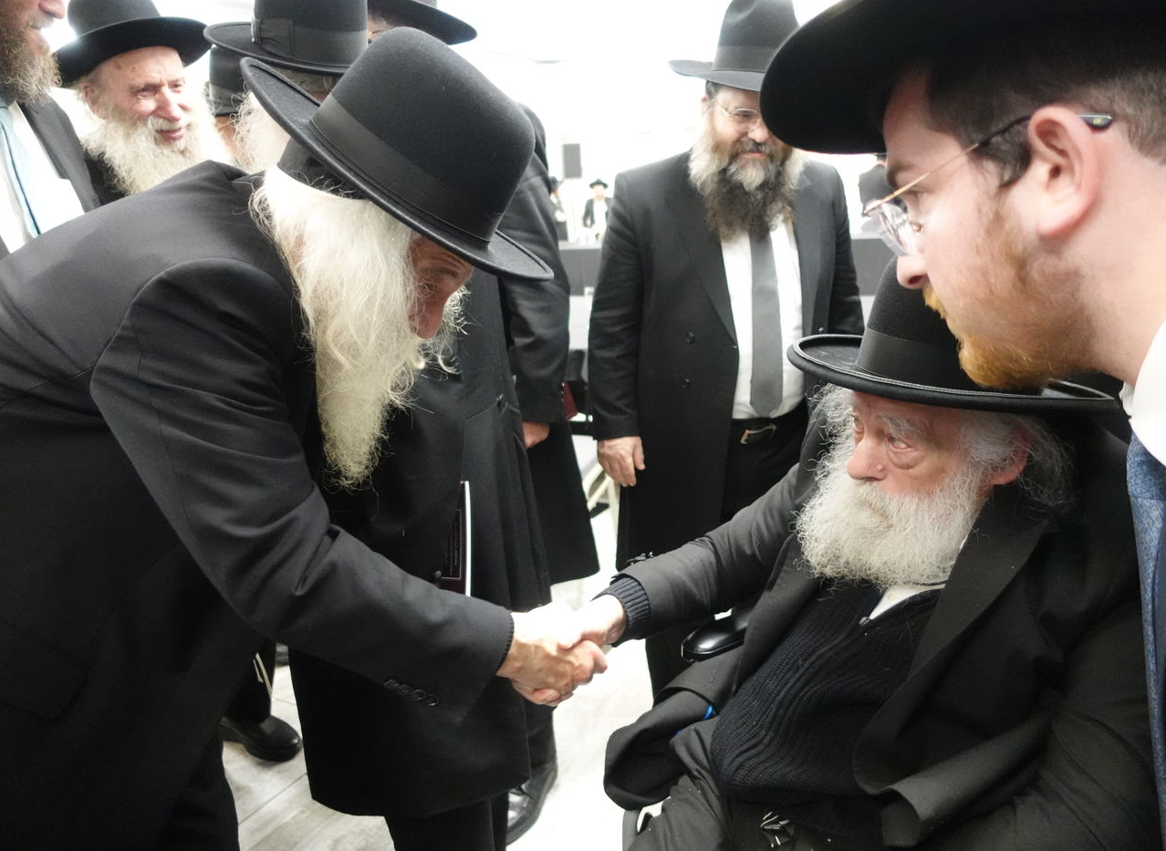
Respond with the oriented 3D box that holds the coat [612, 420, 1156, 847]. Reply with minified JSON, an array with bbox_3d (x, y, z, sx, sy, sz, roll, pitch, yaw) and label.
[{"bbox_3d":[0.401,0.310,1.099,0.580,0.640,0.620,-15,18,-37],"label":"coat"}]

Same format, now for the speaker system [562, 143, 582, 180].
[{"bbox_3d":[-0.193,-4.651,15.000,0.360,0.610,0.340,-4,15,0],"label":"speaker system"}]

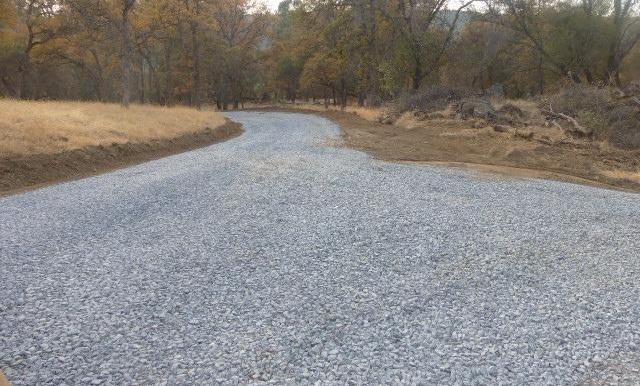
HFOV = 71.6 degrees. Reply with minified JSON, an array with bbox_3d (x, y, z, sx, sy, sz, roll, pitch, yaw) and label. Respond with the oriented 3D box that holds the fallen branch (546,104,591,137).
[{"bbox_3d":[7.543,-2.220,13.474,1.350,0.880,0.800,9,16,35],"label":"fallen branch"}]

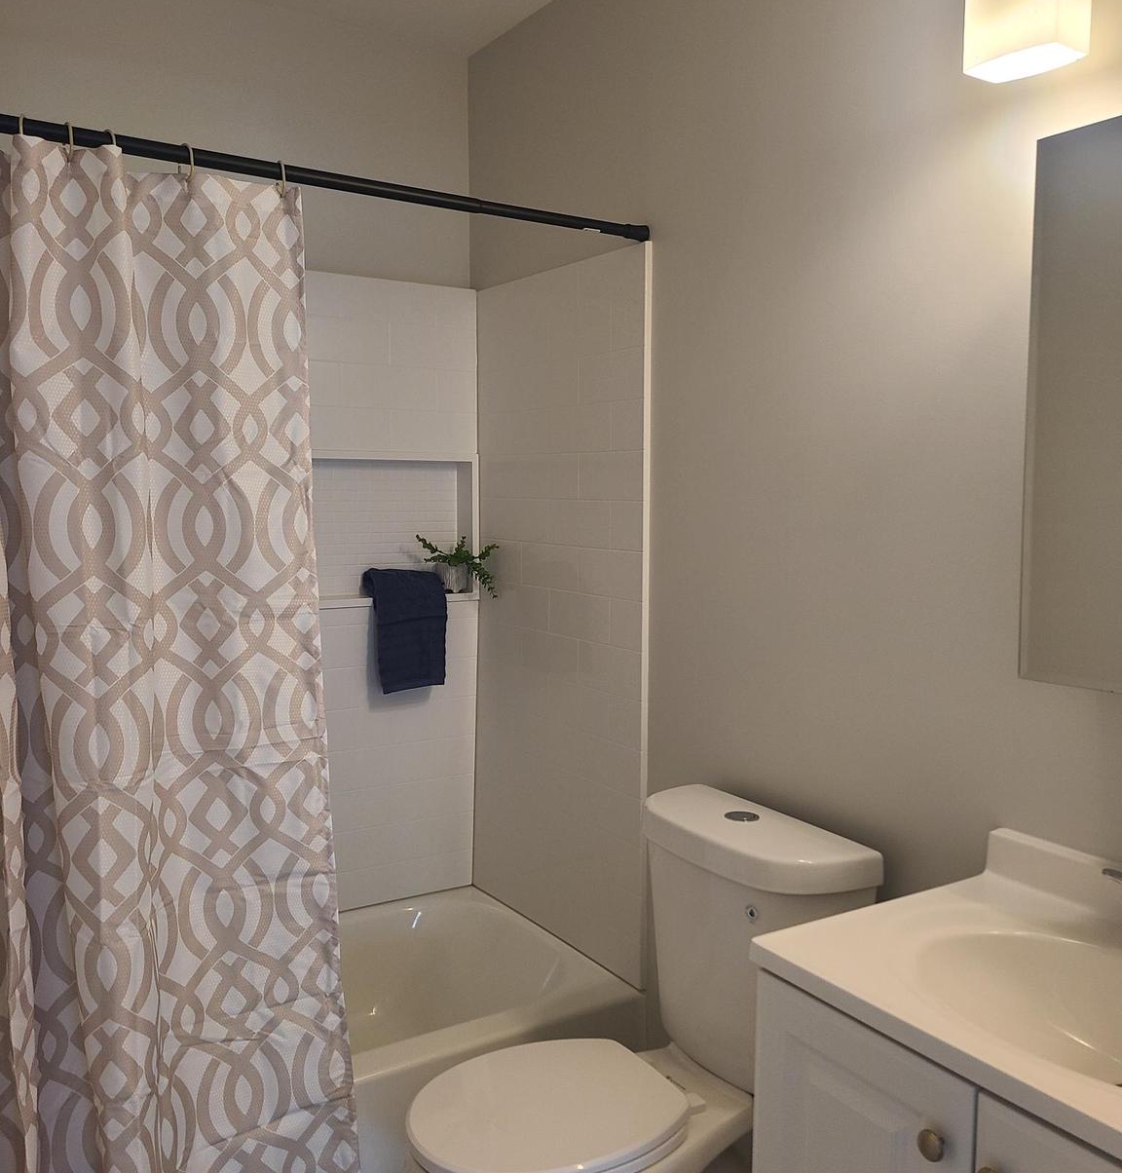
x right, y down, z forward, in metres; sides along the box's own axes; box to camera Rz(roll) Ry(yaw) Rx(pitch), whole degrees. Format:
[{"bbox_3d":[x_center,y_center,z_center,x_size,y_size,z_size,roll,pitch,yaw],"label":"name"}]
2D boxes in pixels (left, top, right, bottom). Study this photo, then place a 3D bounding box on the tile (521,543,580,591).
[{"bbox_3d":[-0.023,-0.044,2.577,0.010,0.100,0.245,-3,6,-33],"label":"tile"}]

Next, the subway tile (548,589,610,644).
[{"bbox_3d":[0.043,0.068,2.484,0.010,0.107,0.240,-3,6,-33],"label":"subway tile"}]

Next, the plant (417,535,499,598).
[{"bbox_3d":[-0.273,-0.048,2.803,0.165,0.155,0.180,-3,6,-33],"label":"plant"}]

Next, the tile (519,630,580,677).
[{"bbox_3d":[-0.024,0.162,2.595,0.010,0.101,0.245,-3,6,-33],"label":"tile"}]

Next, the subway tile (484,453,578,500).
[{"bbox_3d":[-0.070,-0.255,2.633,0.010,0.105,0.420,-3,6,-33],"label":"subway tile"}]

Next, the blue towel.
[{"bbox_3d":[-0.384,0.102,2.759,0.195,0.300,0.125,-3,6,-33],"label":"blue towel"}]

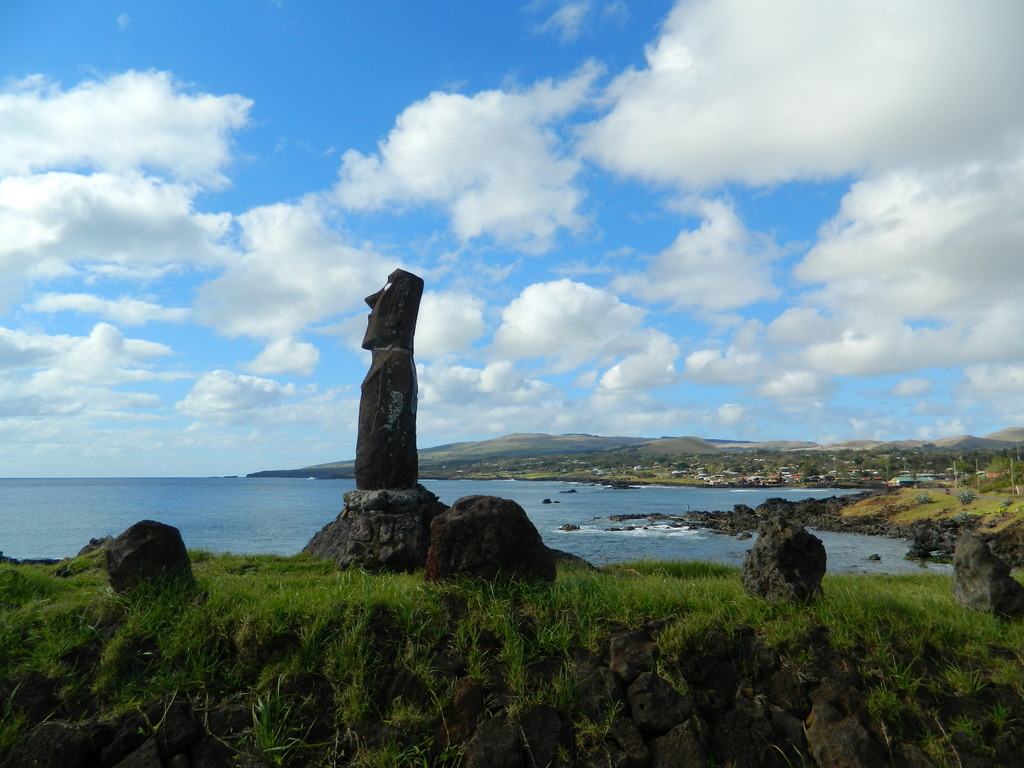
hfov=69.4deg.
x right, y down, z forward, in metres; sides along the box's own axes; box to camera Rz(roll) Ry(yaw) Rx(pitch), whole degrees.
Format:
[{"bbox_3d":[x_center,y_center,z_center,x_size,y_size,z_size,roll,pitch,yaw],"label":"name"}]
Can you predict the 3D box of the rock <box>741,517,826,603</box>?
[{"bbox_3d":[2.363,1.514,6.439,0.680,0.711,0.600,-3,-8,20],"label":"rock"}]

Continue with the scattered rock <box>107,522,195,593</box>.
[{"bbox_3d":[-3.403,1.610,6.943,0.750,0.647,0.620,4,-8,-26],"label":"scattered rock"}]

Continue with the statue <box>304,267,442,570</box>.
[{"bbox_3d":[-1.686,0.362,9.079,1.450,3.660,1.250,3,-8,-22],"label":"statue"}]

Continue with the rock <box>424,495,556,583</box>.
[{"bbox_3d":[-0.222,1.585,7.649,1.270,0.874,0.900,0,-7,0],"label":"rock"}]

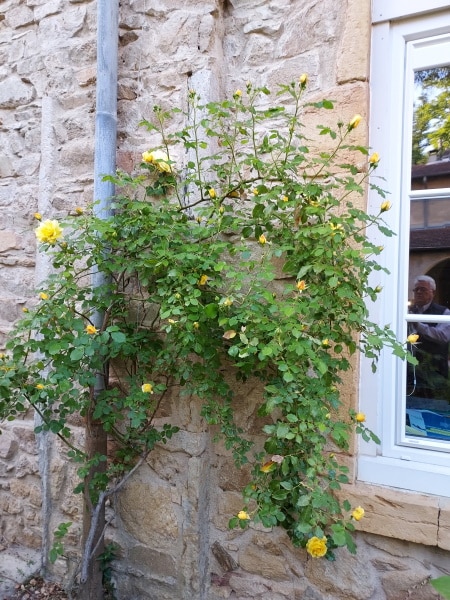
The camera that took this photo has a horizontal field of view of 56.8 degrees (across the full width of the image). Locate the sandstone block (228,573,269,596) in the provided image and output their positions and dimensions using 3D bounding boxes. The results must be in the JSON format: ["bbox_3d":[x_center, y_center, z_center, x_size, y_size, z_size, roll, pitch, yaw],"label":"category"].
[{"bbox_3d":[0.114,1.161,1.724,0.168,0.092,0.080,1,0,24],"label":"sandstone block"}]

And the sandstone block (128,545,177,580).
[{"bbox_3d":[-0.309,1.181,1.923,0.260,0.118,0.100,1,0,24],"label":"sandstone block"}]

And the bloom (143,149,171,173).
[{"bbox_3d":[-0.276,-0.567,1.698,0.118,0.090,0.085,1,0,8],"label":"bloom"}]

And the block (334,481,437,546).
[{"bbox_3d":[0.601,0.756,1.547,0.333,0.132,0.200,1,0,24],"label":"block"}]

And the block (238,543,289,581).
[{"bbox_3d":[0.174,1.047,1.710,0.209,0.137,0.100,1,0,24],"label":"block"}]

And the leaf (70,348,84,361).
[{"bbox_3d":[-0.611,0.224,1.724,0.054,0.050,0.030,2,0,2],"label":"leaf"}]

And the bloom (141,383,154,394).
[{"bbox_3d":[-0.317,0.364,1.700,0.047,0.045,0.040,1,0,7],"label":"bloom"}]

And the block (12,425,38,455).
[{"bbox_3d":[-1.033,0.740,2.241,0.190,0.152,0.100,1,0,24],"label":"block"}]

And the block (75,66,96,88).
[{"bbox_3d":[-0.671,-1.111,2.119,0.149,0.101,0.090,1,0,24],"label":"block"}]

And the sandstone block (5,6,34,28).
[{"bbox_3d":[-1.106,-1.547,2.325,0.233,0.122,0.100,1,0,24],"label":"sandstone block"}]

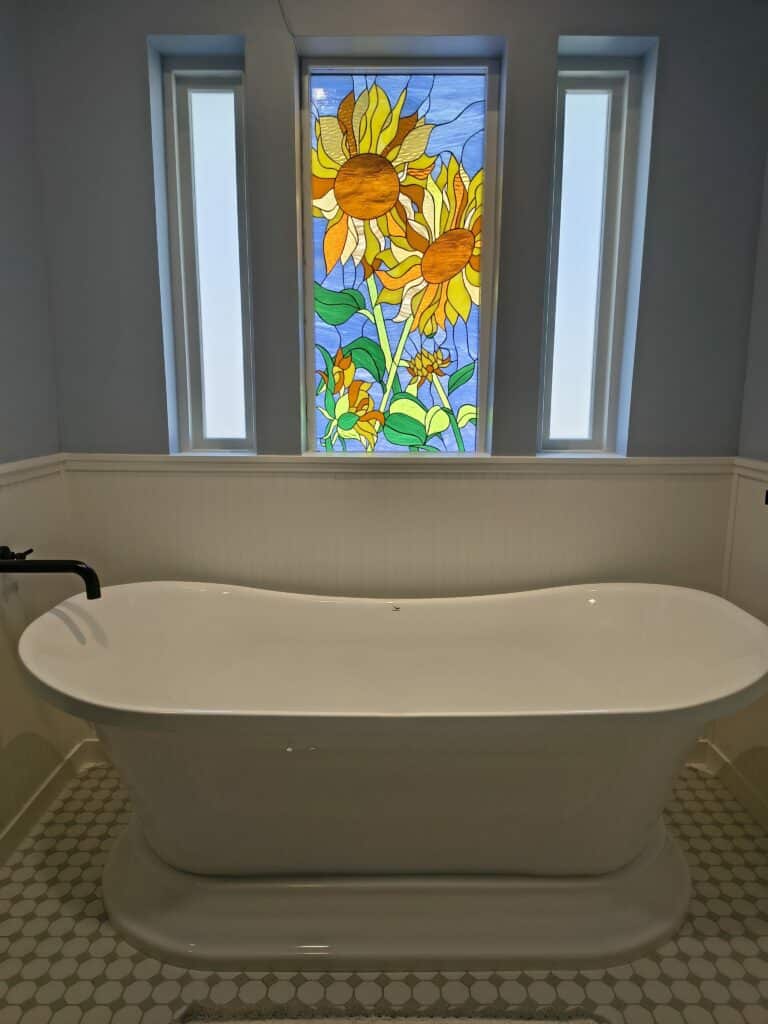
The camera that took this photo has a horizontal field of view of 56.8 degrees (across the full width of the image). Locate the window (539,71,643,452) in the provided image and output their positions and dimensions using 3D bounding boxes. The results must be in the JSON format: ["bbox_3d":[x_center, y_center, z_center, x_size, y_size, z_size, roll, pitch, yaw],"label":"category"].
[{"bbox_3d":[0.610,-0.763,2.205,0.277,1.150,0.090,0,10,0],"label":"window"}]

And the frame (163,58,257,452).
[{"bbox_3d":[-0.517,-0.766,2.198,0.270,1.150,0.090,0,10,0],"label":"frame"}]

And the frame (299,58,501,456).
[{"bbox_3d":[0.042,-0.765,2.202,0.583,1.150,0.090,0,10,0],"label":"frame"}]

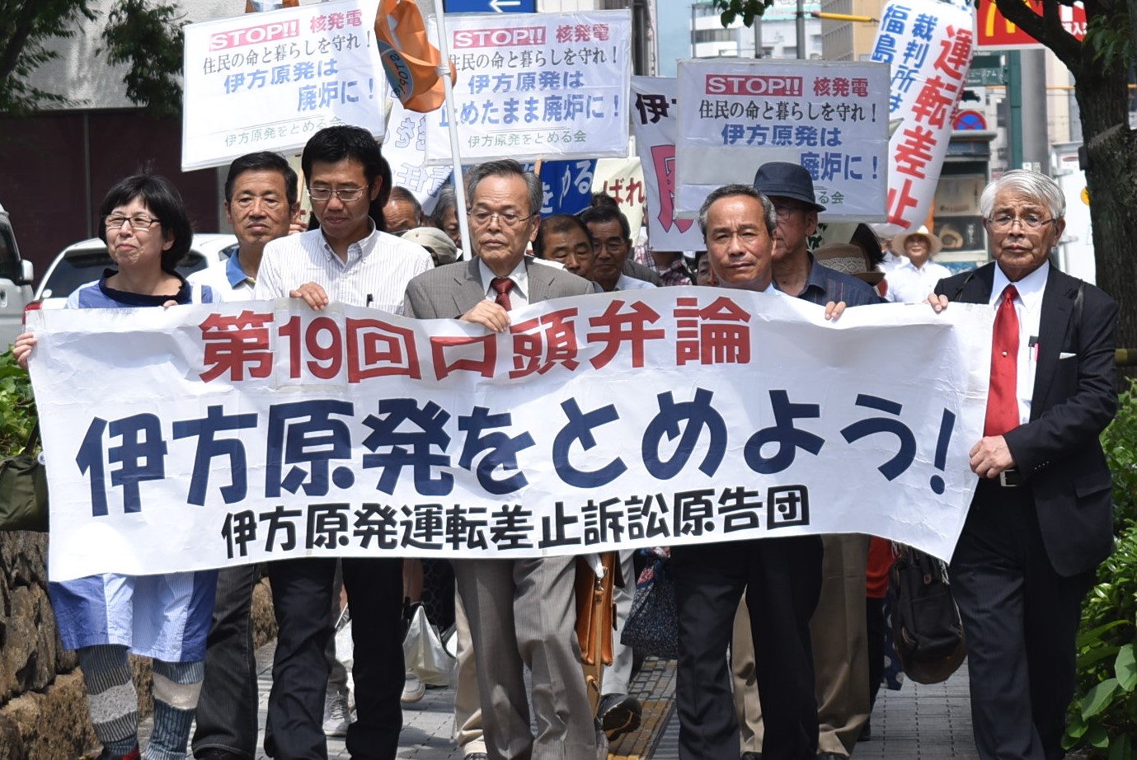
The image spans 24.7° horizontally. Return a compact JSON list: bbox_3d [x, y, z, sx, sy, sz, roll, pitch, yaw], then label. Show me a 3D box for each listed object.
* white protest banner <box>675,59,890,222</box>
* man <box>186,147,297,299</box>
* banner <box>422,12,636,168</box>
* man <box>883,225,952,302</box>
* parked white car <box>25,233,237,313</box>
[{"bbox_3d":[0.643,-0.718,7.800,0.635,0.475,0.025,1,3,1],"label":"white protest banner"},{"bbox_3d":[-0.907,0.222,7.297,0.540,1.700,0.420,0,3,5],"label":"man"},{"bbox_3d":[-0.125,-0.914,8.100,0.635,0.472,0.025,0,3,-3],"label":"banner"},{"bbox_3d":[2.406,-0.233,17.757,0.540,1.690,0.380,0,3,7],"label":"man"},{"bbox_3d":[-3.230,-0.412,22.504,1.730,1.630,4.450,0,3,6],"label":"parked white car"}]

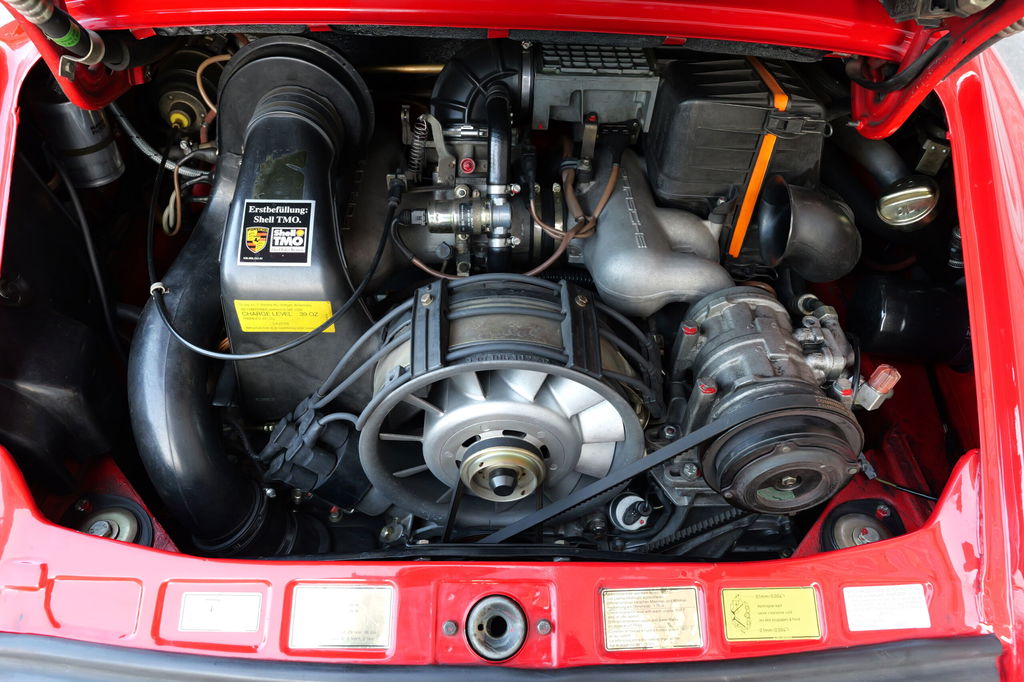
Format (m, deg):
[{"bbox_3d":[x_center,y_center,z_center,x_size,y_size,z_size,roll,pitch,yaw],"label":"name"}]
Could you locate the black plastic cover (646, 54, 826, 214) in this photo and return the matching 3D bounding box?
[{"bbox_3d":[0.259,-0.251,0.827,0.185,0.125,0.165,-1,46,-4],"label":"black plastic cover"}]

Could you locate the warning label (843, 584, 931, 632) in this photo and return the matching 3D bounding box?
[{"bbox_3d":[0.347,0.246,0.630,0.075,0.002,0.037,-1,74,-2],"label":"warning label"}]

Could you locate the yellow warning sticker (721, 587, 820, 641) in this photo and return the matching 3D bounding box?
[{"bbox_3d":[0.238,0.250,0.625,0.085,0.002,0.044,-1,74,-2],"label":"yellow warning sticker"}]

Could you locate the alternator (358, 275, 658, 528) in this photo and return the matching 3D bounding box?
[{"bbox_3d":[-0.010,0.086,0.685,0.285,0.285,0.155,1,46,-3],"label":"alternator"}]

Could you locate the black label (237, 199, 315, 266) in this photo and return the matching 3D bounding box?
[{"bbox_3d":[-0.240,-0.111,0.700,0.073,0.002,0.071,1,78,0],"label":"black label"}]

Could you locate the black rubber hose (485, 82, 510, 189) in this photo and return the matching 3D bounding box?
[{"bbox_3d":[-0.016,-0.226,0.750,0.026,0.118,0.040,1,9,-3],"label":"black rubber hose"}]

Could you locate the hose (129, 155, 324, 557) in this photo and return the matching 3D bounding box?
[{"bbox_3d":[-0.310,0.017,0.740,0.190,0.130,0.420,0,87,-3],"label":"hose"}]

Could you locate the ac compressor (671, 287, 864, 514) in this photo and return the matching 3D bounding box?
[{"bbox_3d":[0.233,0.065,0.651,0.160,0.155,0.175,1,46,-3],"label":"ac compressor"}]

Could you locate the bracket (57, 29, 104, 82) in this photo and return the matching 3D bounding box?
[{"bbox_3d":[-0.443,-0.294,0.700,0.022,0.035,0.056,40,84,-15],"label":"bracket"}]

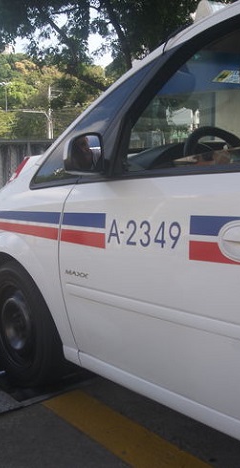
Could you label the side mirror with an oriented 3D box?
[{"bbox_3d":[-0.120,-0.284,1.870,0.168,0.150,0.095,-5,8,-38],"label":"side mirror"}]

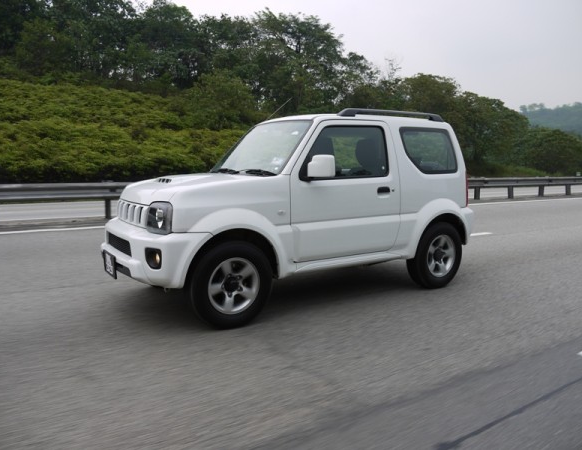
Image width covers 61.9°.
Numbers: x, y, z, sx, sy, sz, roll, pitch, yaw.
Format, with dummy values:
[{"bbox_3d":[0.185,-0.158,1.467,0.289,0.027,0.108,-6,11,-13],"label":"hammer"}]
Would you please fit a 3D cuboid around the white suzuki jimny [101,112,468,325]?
[{"bbox_3d":[0.110,-0.227,4.680,3.620,1.700,1.640,-4,9,-33],"label":"white suzuki jimny"}]

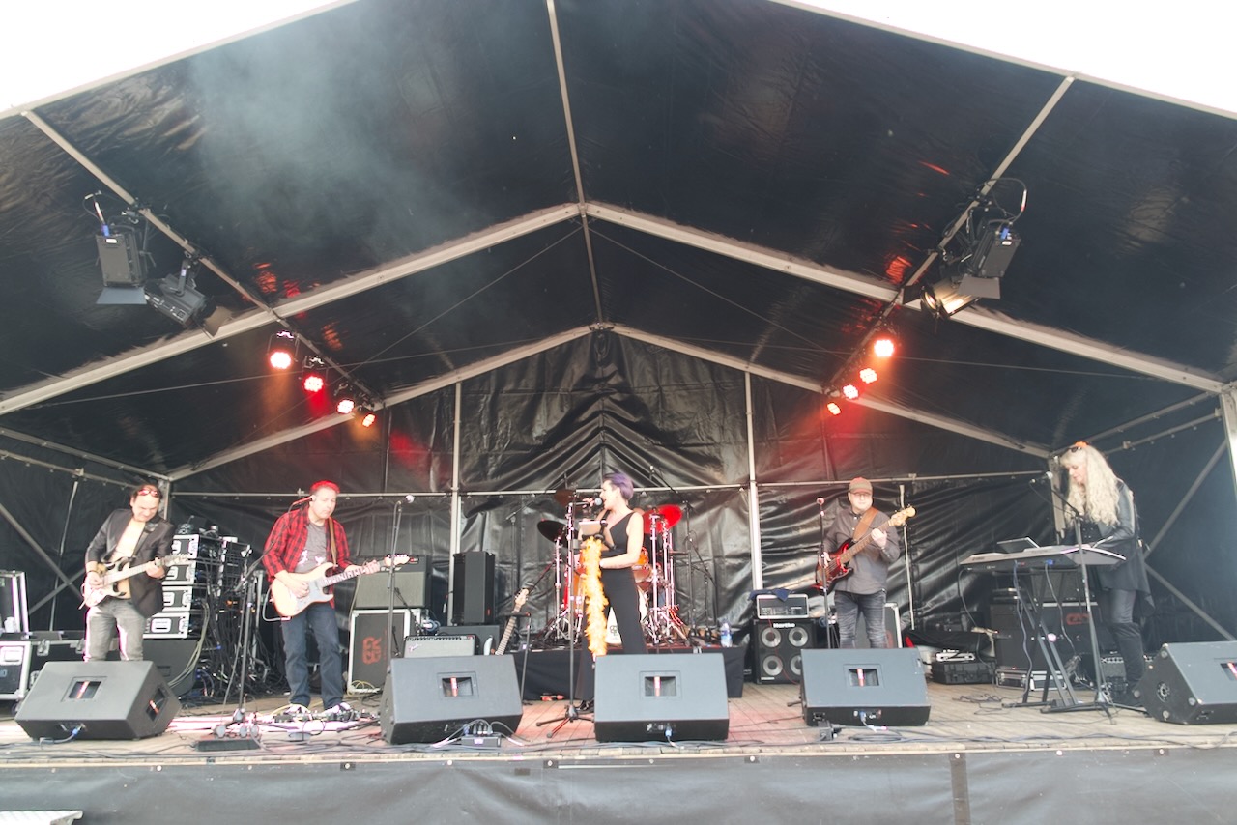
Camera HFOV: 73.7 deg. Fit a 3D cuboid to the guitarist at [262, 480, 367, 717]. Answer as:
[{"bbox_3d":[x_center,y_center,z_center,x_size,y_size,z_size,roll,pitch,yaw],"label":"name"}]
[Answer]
[{"bbox_3d":[-2.416,1.428,6.574,0.740,1.790,0.560,8,-16,-32],"label":"guitarist"}]

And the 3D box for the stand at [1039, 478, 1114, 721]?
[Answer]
[{"bbox_3d":[2.936,1.128,5.270,0.580,1.520,0.580,-1,-14,1],"label":"stand"}]

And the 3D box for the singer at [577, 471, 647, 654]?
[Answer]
[{"bbox_3d":[-0.024,1.340,6.244,0.440,1.730,0.460,10,-17,-38],"label":"singer"}]

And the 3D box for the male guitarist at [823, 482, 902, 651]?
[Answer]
[{"bbox_3d":[1.989,1.398,6.681,0.600,1.750,0.420,-5,-14,17],"label":"male guitarist"}]

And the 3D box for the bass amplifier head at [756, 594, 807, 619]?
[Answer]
[{"bbox_3d":[1.596,1.922,8.153,0.520,0.240,0.330,-2,-14,3],"label":"bass amplifier head"}]

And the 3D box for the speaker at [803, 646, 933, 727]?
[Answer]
[{"bbox_3d":[1.419,1.635,4.933,0.690,0.430,0.560,-2,-14,4],"label":"speaker"}]

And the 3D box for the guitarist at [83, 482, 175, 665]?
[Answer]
[{"bbox_3d":[-3.889,1.444,6.512,0.720,1.780,0.550,8,-17,-33],"label":"guitarist"}]

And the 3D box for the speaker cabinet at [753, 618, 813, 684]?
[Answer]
[{"bbox_3d":[1.629,2.363,8.187,0.580,0.600,0.420,-1,-14,1],"label":"speaker cabinet"}]

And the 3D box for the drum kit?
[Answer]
[{"bbox_3d":[-0.058,1.432,7.788,1.420,1.420,1.300,-1,-14,1],"label":"drum kit"}]

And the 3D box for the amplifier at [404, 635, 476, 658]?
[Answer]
[{"bbox_3d":[-1.620,2.322,7.597,0.650,0.510,0.270,-1,-14,0],"label":"amplifier"}]

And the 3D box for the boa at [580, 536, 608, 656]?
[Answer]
[{"bbox_3d":[-0.178,1.351,5.958,0.200,0.970,0.180,-4,-14,12],"label":"boa"}]

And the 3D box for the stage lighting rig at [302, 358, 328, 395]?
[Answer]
[{"bbox_3d":[-2.949,-0.352,8.004,0.250,0.330,0.250,1,9,-14],"label":"stage lighting rig"}]

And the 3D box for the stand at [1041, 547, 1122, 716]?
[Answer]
[{"bbox_3d":[3.143,1.599,5.864,0.580,0.930,0.500,4,-15,-20],"label":"stand"}]

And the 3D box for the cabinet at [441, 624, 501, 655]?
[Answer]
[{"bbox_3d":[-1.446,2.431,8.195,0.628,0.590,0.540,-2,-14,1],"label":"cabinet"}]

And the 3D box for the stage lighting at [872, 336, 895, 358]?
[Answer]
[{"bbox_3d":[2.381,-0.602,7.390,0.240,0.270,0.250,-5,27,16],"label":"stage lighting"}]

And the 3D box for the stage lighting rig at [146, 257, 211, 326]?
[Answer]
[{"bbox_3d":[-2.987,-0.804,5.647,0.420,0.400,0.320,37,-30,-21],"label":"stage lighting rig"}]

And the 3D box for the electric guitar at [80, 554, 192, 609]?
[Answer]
[{"bbox_3d":[-3.448,1.180,5.892,0.980,0.330,0.080,-21,-25,13],"label":"electric guitar"}]

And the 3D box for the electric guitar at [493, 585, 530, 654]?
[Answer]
[{"bbox_3d":[-0.942,1.904,6.900,0.320,0.980,0.080,17,-23,8],"label":"electric guitar"}]

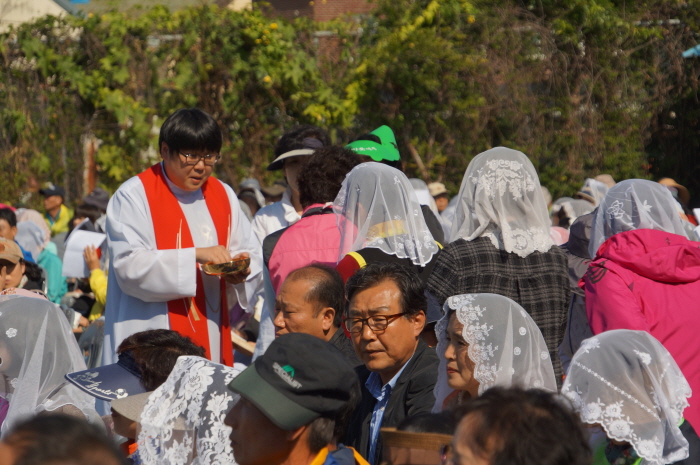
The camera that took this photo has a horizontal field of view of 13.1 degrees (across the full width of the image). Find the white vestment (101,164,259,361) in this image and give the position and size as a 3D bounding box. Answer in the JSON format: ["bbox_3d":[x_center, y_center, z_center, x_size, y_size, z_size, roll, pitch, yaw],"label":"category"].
[{"bbox_3d":[-0.510,0.520,9.250,0.530,1.420,0.420,-1,2,-30],"label":"white vestment"}]

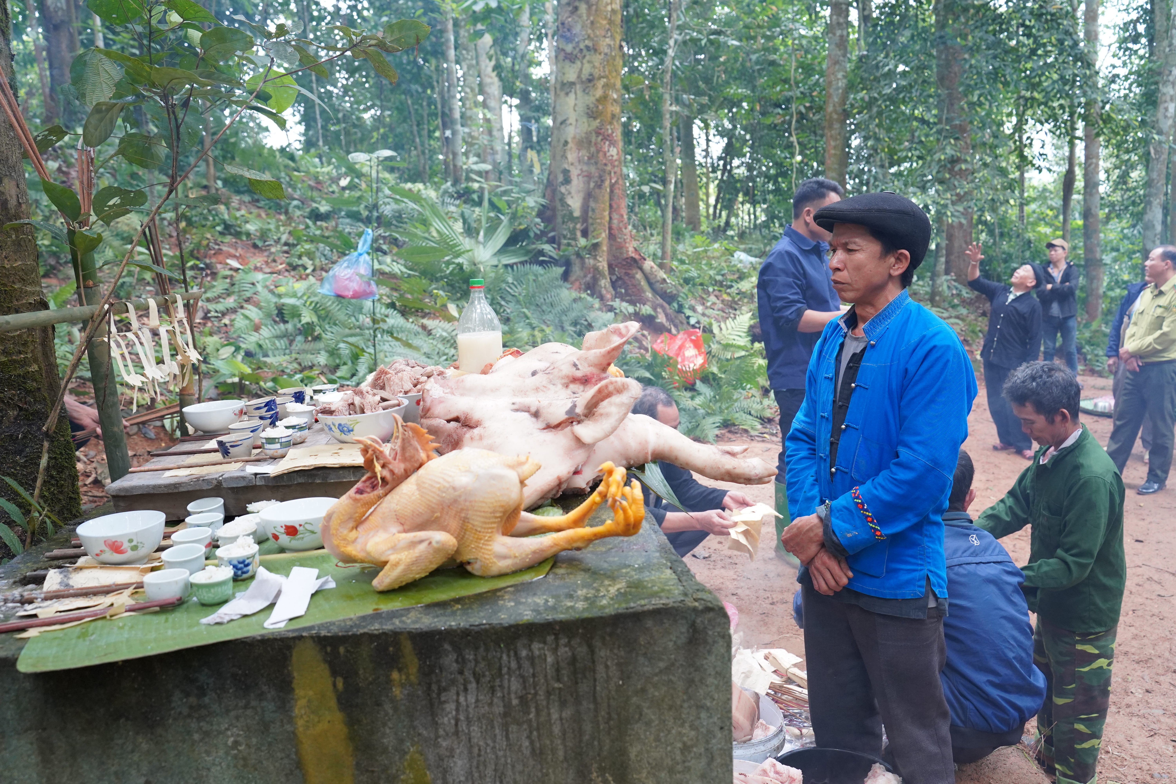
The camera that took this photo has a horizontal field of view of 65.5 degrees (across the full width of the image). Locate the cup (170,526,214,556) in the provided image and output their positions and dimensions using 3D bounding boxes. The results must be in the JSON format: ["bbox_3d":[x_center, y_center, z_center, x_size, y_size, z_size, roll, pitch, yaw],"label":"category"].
[{"bbox_3d":[-0.608,0.237,1.408,0.059,0.038,0.059,-3,10,0],"label":"cup"}]

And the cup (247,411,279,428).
[{"bbox_3d":[-0.682,0.063,1.929,0.065,0.038,0.065,-2,10,0],"label":"cup"}]

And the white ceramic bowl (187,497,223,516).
[{"bbox_3d":[-0.630,0.206,1.514,0.061,0.040,0.061,-3,10,0],"label":"white ceramic bowl"}]

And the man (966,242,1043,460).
[{"bbox_3d":[3.289,-0.348,7.193,0.520,1.720,0.470,-8,12,-29],"label":"man"}]

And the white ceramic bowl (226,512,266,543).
[{"bbox_3d":[-0.543,0.226,1.475,0.057,0.037,0.057,-2,10,0],"label":"white ceramic bowl"}]

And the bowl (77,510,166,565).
[{"bbox_3d":[-0.712,0.229,1.405,0.123,0.058,0.123,-3,10,0],"label":"bowl"}]

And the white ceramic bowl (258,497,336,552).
[{"bbox_3d":[-0.442,0.211,1.425,0.121,0.060,0.121,-3,10,0],"label":"white ceramic bowl"}]

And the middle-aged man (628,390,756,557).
[{"bbox_3d":[0.305,0.430,3.420,0.680,0.930,0.520,-1,10,11],"label":"middle-aged man"}]

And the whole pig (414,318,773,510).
[{"bbox_3d":[0.015,0.025,1.758,0.670,0.300,0.380,-2,10,0],"label":"whole pig"}]

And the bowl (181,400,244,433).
[{"bbox_3d":[-0.771,0.057,1.895,0.124,0.056,0.124,-3,10,0],"label":"bowl"}]

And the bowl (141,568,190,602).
[{"bbox_3d":[-0.582,0.272,1.268,0.058,0.036,0.058,-3,10,0],"label":"bowl"}]

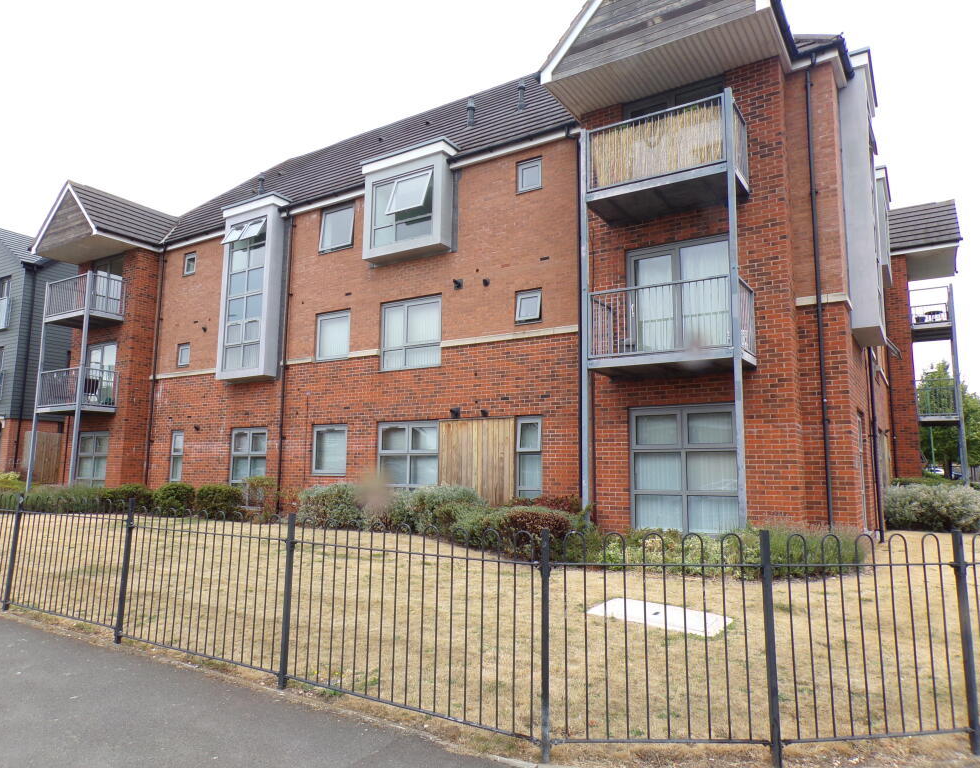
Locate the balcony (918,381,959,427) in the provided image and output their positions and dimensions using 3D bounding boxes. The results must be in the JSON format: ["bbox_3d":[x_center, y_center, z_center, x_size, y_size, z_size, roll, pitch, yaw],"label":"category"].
[{"bbox_3d":[13.343,0.595,21.024,1.080,1.230,2.300,-4,-9,34],"label":"balcony"}]

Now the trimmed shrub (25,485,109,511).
[{"bbox_3d":[-11.144,3.045,18.875,3.400,0.700,0.900,-4,-9,34],"label":"trimmed shrub"}]

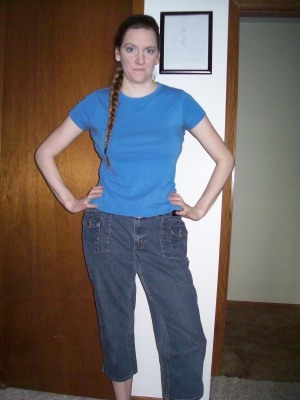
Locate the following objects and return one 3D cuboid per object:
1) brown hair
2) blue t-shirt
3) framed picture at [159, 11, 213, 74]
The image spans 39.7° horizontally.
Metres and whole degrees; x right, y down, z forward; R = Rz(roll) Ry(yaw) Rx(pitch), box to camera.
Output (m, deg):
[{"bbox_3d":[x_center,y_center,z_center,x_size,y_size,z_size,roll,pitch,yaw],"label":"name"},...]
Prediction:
[{"bbox_3d":[-0.057,-0.388,1.484,0.185,0.545,0.240,2,6,-4],"label":"brown hair"},{"bbox_3d":[-0.047,-0.186,1.519,0.500,0.485,0.250,2,6,2],"label":"blue t-shirt"},{"bbox_3d":[0.159,-0.685,1.816,0.231,0.268,0.020,2,6,5],"label":"framed picture"}]

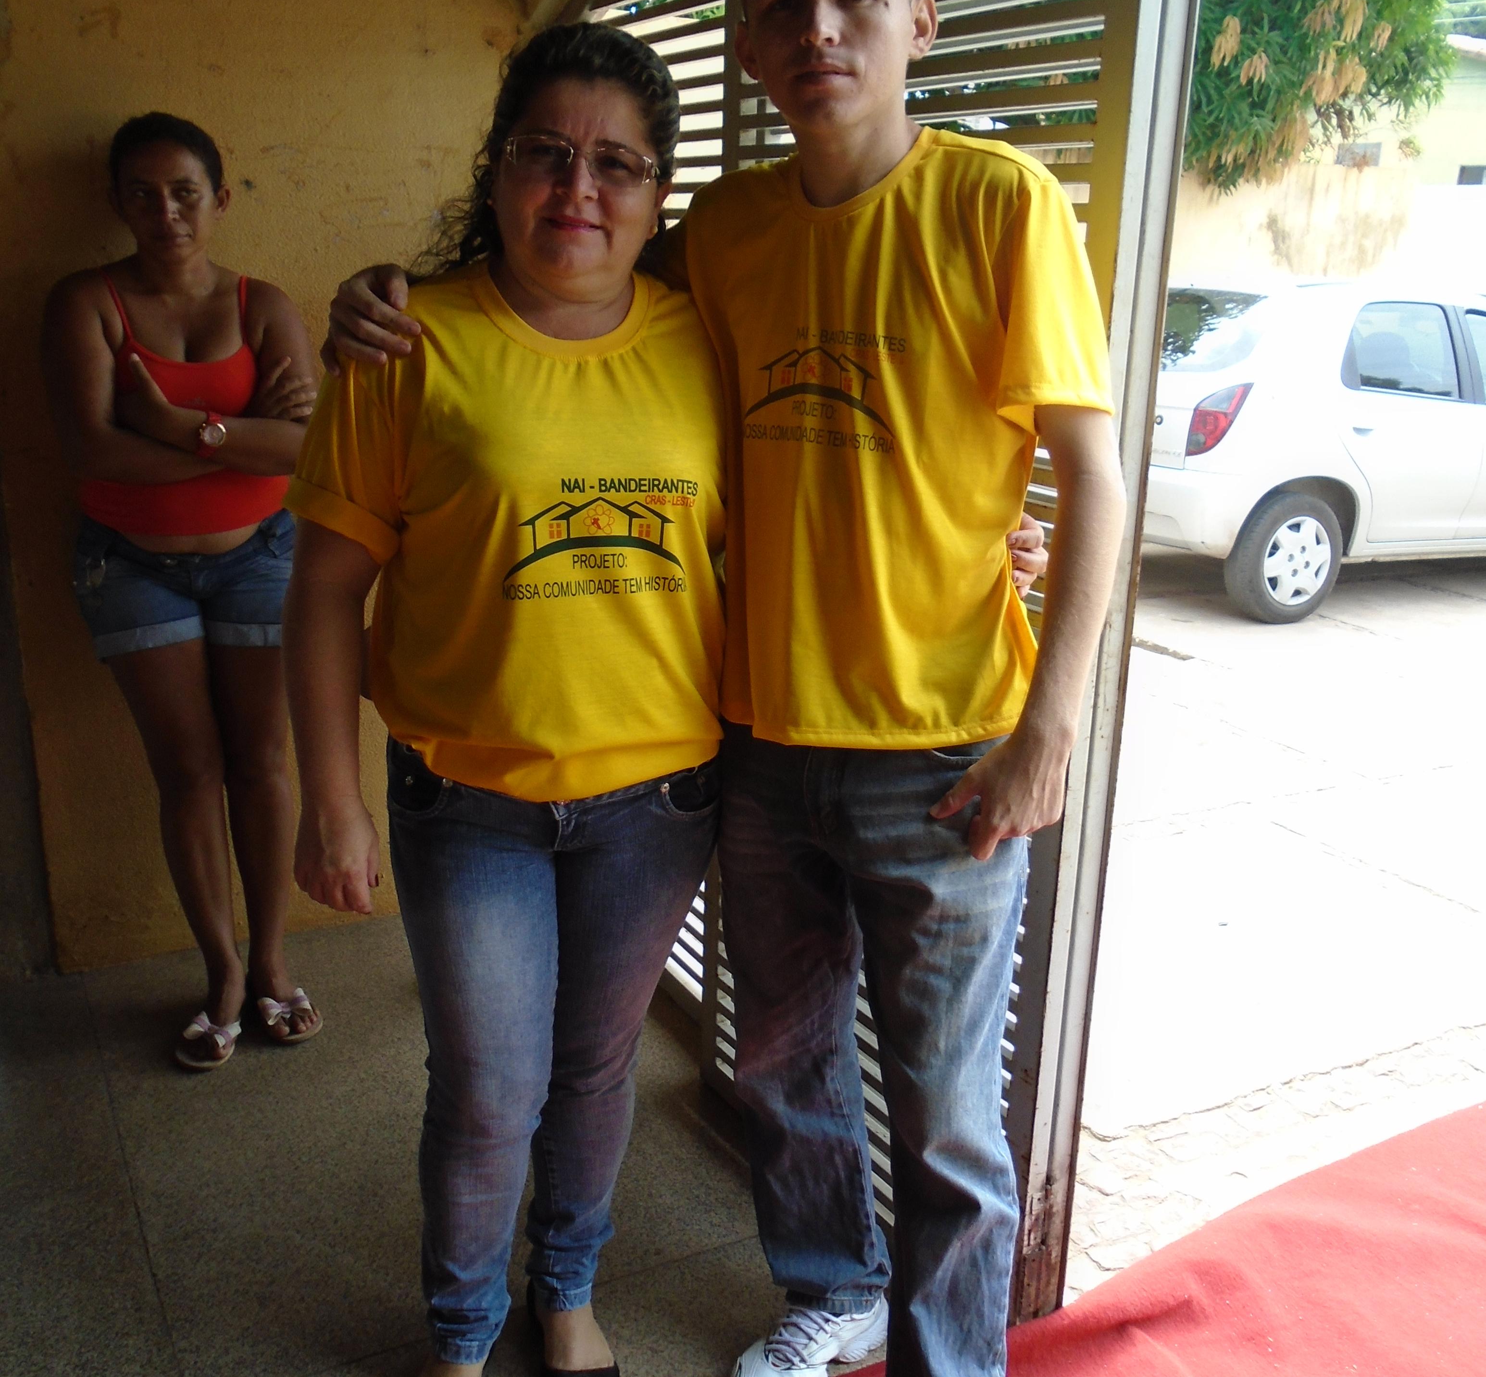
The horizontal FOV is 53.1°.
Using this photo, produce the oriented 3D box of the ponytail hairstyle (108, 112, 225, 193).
[{"bbox_3d":[-0.932,-0.859,2.433,0.180,0.160,0.190,-4,18,-18],"label":"ponytail hairstyle"}]

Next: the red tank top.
[{"bbox_3d":[-0.937,-0.479,2.506,0.345,0.420,0.240,-5,18,-20],"label":"red tank top"}]

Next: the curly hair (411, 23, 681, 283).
[{"bbox_3d":[-0.191,-0.509,1.478,0.250,0.280,0.230,0,17,-6],"label":"curly hair"}]

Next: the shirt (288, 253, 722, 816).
[{"bbox_3d":[-0.210,-0.174,1.526,0.475,0.520,0.330,-4,18,-17],"label":"shirt"}]

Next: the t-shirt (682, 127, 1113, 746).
[{"bbox_3d":[0.119,-0.247,1.470,0.450,0.590,0.280,6,17,14],"label":"t-shirt"}]

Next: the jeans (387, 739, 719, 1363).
[{"bbox_3d":[-0.216,0.414,1.741,0.370,0.810,0.310,-3,17,-14],"label":"jeans"}]

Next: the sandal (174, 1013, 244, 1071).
[{"bbox_3d":[-0.928,0.584,2.638,0.100,0.065,0.240,2,17,0],"label":"sandal"}]

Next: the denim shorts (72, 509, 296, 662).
[{"bbox_3d":[-0.950,-0.186,2.573,0.390,0.250,0.270,-5,18,-20],"label":"denim shorts"}]

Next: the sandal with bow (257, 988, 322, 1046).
[{"bbox_3d":[-0.834,0.563,2.715,0.100,0.065,0.240,-6,18,-24],"label":"sandal with bow"}]

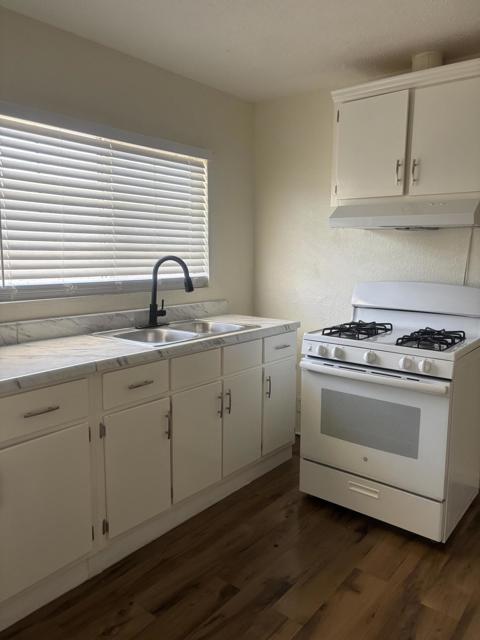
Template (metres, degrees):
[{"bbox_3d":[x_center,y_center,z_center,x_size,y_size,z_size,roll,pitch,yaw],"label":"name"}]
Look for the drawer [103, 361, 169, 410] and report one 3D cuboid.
[{"bbox_3d":[-0.603,0.255,2.211,0.420,0.151,0.352,7,10,39],"label":"drawer"}]

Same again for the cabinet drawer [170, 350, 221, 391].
[{"bbox_3d":[-0.369,0.220,2.493,0.420,0.152,0.345,7,10,39],"label":"cabinet drawer"}]

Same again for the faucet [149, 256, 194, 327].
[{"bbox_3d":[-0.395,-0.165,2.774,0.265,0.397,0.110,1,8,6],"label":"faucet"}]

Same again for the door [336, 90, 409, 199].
[{"bbox_3d":[0.719,-0.935,2.619,0.389,0.527,0.030,7,10,39],"label":"door"}]

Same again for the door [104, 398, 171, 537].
[{"bbox_3d":[-0.447,0.637,2.126,0.030,0.532,0.360,7,10,39],"label":"door"}]

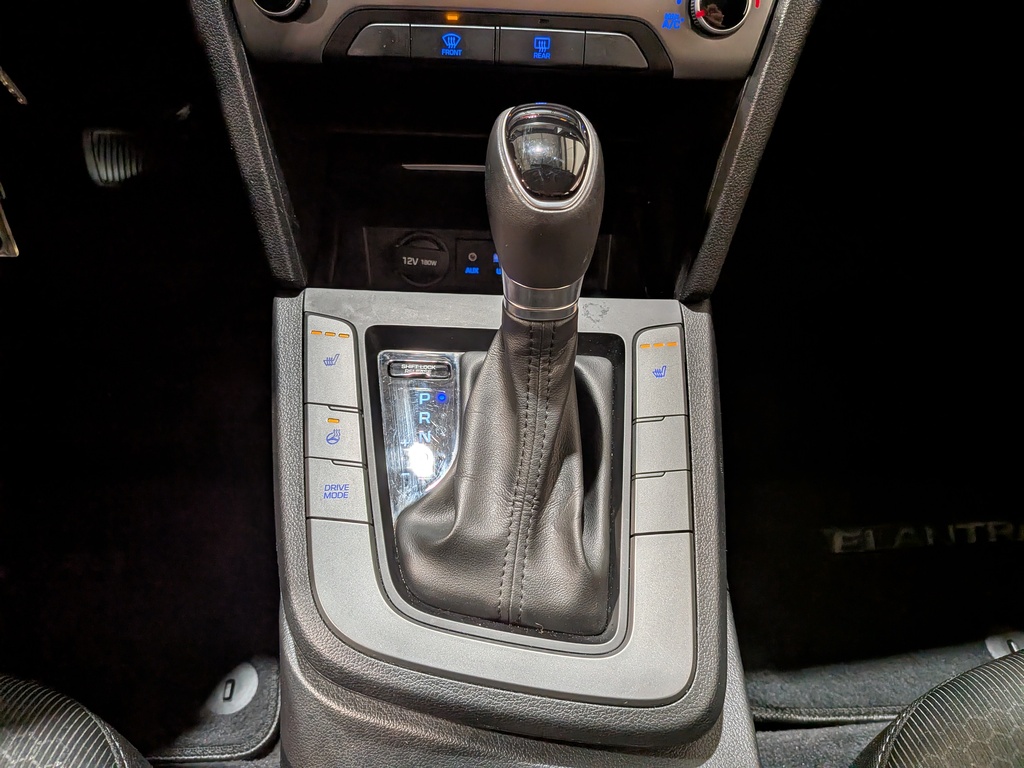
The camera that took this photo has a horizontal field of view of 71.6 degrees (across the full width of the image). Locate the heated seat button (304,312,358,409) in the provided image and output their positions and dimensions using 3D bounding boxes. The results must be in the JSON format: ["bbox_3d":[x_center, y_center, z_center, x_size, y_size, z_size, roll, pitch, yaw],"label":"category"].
[{"bbox_3d":[-0.089,-0.010,0.353,0.026,0.009,0.054,-4,58,-8],"label":"heated seat button"}]

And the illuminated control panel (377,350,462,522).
[{"bbox_3d":[-0.043,0.023,0.348,0.041,0.009,0.089,-3,58,-7],"label":"illuminated control panel"}]

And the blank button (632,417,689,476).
[{"bbox_3d":[0.071,0.031,0.342,0.027,0.009,0.032,6,58,-2],"label":"blank button"}]

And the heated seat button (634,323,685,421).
[{"bbox_3d":[0.075,-0.005,0.365,0.026,0.009,0.059,5,58,-2],"label":"heated seat button"}]

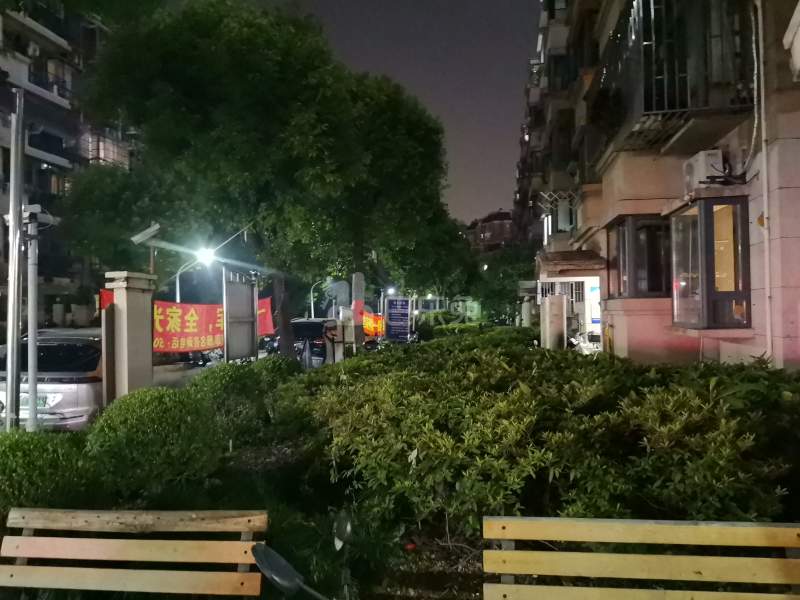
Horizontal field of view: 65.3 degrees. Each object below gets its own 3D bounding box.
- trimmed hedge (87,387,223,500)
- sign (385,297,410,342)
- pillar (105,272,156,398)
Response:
[{"bbox_3d":[-2.280,1.260,5.850,1.260,0.950,1.200,-1,0,0],"label":"trimmed hedge"},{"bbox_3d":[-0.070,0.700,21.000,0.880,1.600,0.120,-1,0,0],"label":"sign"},{"bbox_3d":[-3.330,0.800,7.750,0.320,2.300,0.620,-1,0,9],"label":"pillar"}]

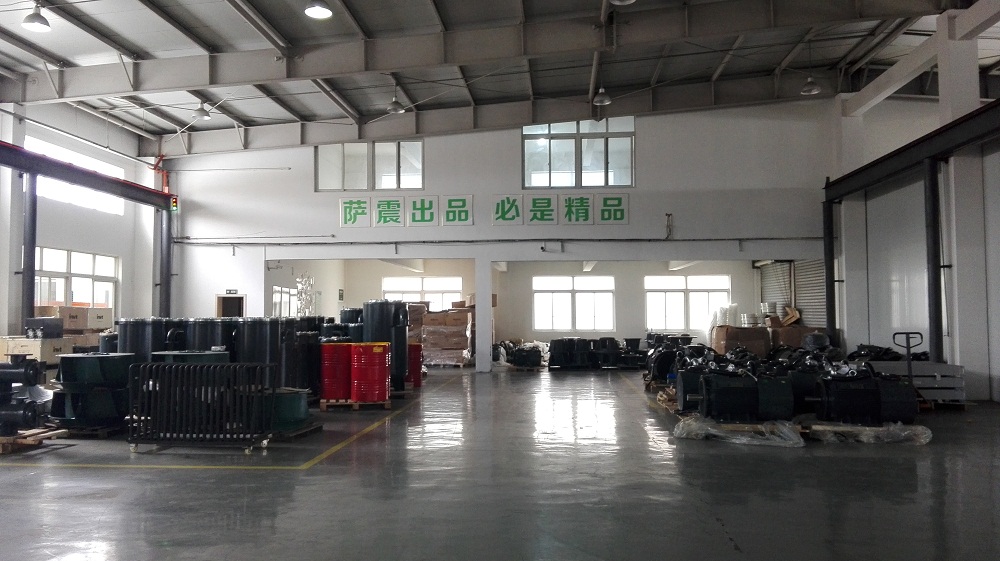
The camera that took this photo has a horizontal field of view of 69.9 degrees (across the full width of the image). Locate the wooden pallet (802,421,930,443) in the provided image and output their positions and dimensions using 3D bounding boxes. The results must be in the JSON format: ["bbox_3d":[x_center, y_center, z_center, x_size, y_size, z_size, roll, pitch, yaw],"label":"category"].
[{"bbox_3d":[4.341,1.810,8.775,1.360,0.160,0.980,-1,-3,11],"label":"wooden pallet"}]

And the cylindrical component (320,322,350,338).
[{"bbox_3d":[-3.134,1.419,13.579,0.530,1.160,0.530,0,-3,0],"label":"cylindrical component"}]

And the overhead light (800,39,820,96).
[{"bbox_3d":[6.310,-4.314,14.539,0.400,1.104,0.400,0,-3,5],"label":"overhead light"}]

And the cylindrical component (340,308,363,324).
[{"bbox_3d":[-3.154,1.348,15.285,0.500,1.477,0.500,0,-3,0],"label":"cylindrical component"}]

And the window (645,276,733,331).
[{"bbox_3d":[6.861,0.839,26.095,3.091,2.016,0.150,0,-3,5],"label":"window"}]

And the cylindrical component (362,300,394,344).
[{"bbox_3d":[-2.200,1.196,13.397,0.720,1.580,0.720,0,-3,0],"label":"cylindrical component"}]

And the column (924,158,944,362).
[{"bbox_3d":[7.544,-0.066,12.412,0.220,4.200,0.220,0,-3,5],"label":"column"}]

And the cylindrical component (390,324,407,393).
[{"bbox_3d":[-1.806,1.397,12.940,0.320,1.202,0.320,0,-3,0],"label":"cylindrical component"}]

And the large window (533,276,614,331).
[{"bbox_3d":[2.747,0.856,26.450,3.039,2.054,0.150,0,-3,5],"label":"large window"}]

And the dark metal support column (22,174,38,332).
[{"bbox_3d":[-9.198,0.018,13.973,0.220,4.252,0.220,0,-3,5],"label":"dark metal support column"}]

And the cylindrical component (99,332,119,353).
[{"bbox_3d":[-6.586,1.418,12.166,0.420,1.031,0.420,0,-3,0],"label":"cylindrical component"}]

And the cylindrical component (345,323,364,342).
[{"bbox_3d":[-2.698,1.436,13.979,0.540,1.160,0.540,0,-3,0],"label":"cylindrical component"}]

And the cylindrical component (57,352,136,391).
[{"bbox_3d":[-5.214,1.167,9.244,0.900,0.415,0.900,0,-3,0],"label":"cylindrical component"}]

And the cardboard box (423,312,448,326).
[{"bbox_3d":[-1.828,1.125,20.658,0.712,0.370,0.500,0,-3,5],"label":"cardboard box"}]

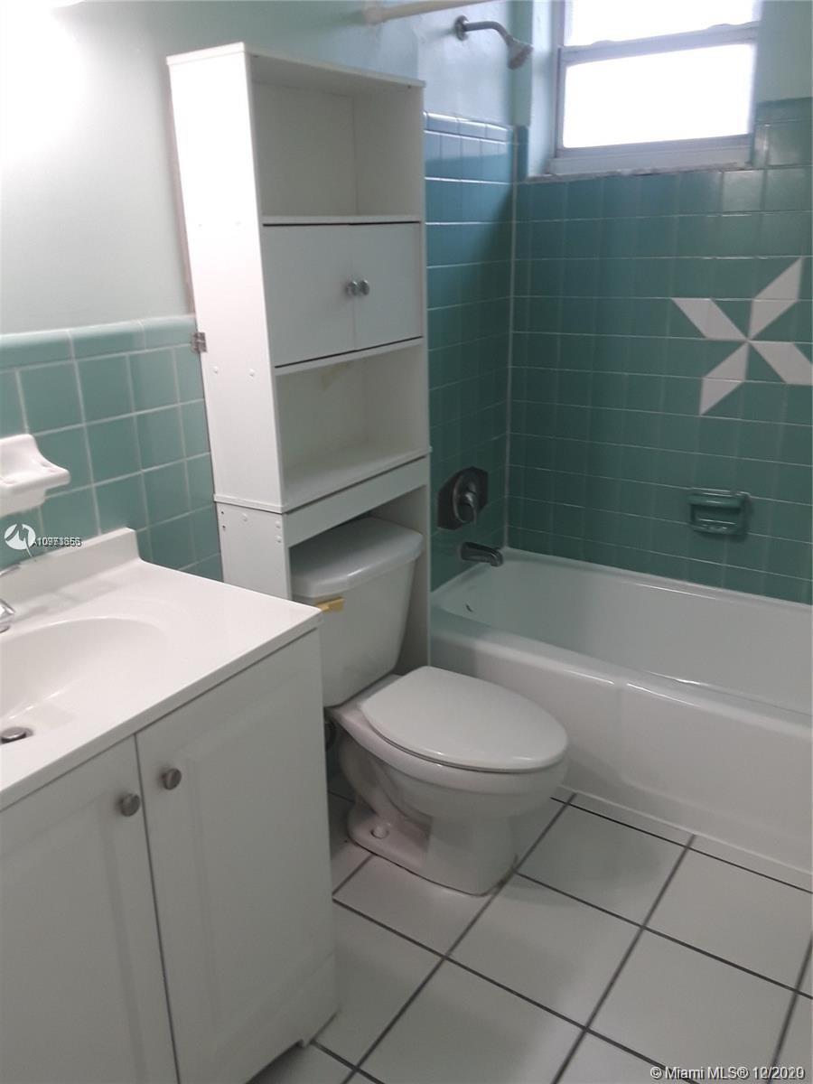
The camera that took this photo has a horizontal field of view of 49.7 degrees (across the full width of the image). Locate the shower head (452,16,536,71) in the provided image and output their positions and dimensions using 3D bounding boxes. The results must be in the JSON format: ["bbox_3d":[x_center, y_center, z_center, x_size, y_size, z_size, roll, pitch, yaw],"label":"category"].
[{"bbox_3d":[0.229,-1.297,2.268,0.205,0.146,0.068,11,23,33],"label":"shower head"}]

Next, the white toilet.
[{"bbox_3d":[0.070,0.403,2.048,0.702,0.722,0.415,11,23,33],"label":"white toilet"}]

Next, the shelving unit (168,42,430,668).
[{"bbox_3d":[-0.173,-0.117,2.025,0.192,1.733,0.545,11,23,33],"label":"shelving unit"}]

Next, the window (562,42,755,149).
[{"bbox_3d":[0.707,-1.271,2.509,0.570,0.245,0.045,11,23,33],"label":"window"}]

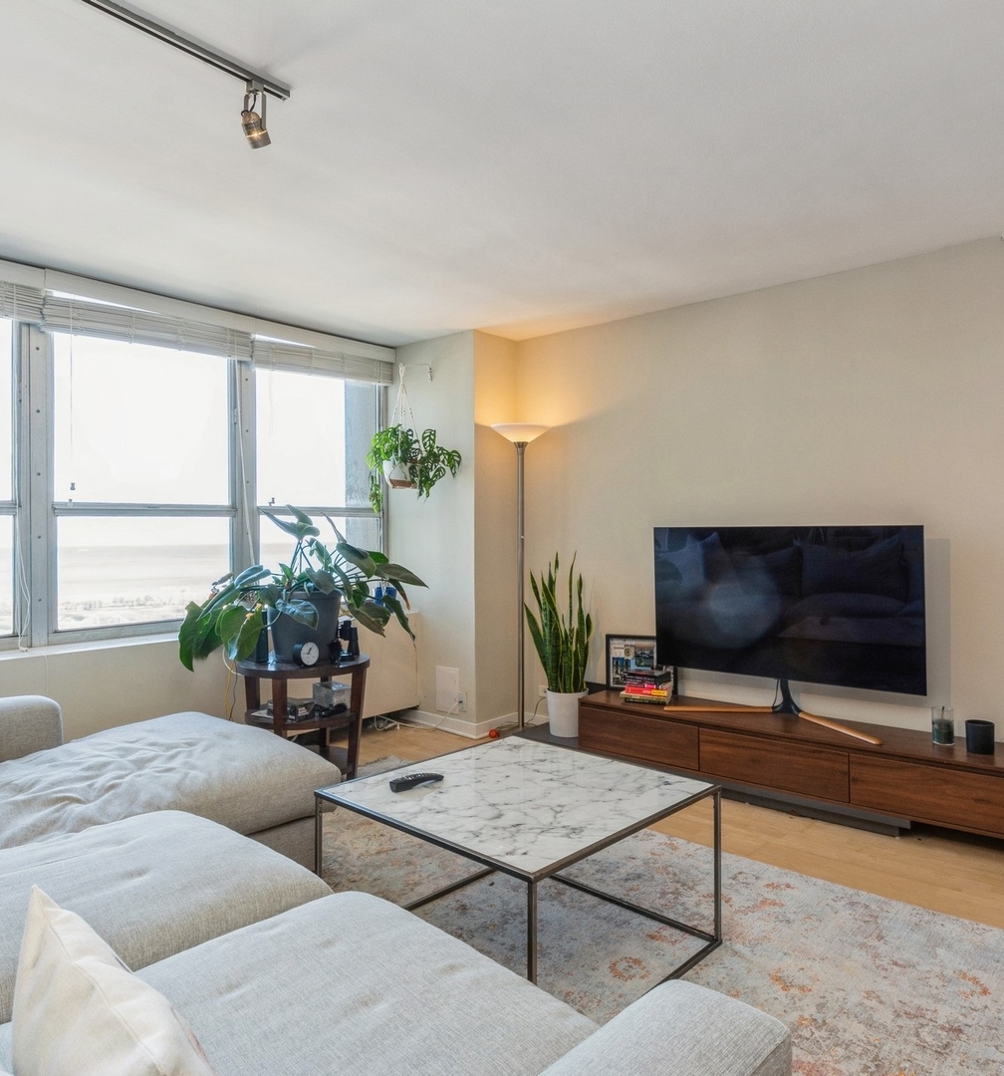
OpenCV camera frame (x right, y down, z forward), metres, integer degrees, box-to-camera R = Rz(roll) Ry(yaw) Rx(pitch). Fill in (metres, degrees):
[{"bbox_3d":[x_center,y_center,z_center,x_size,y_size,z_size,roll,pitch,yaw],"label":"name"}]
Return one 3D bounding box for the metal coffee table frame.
[{"bbox_3d":[0.055,0.980,2.000,0.845,0.470,0.845,0,1,44],"label":"metal coffee table frame"}]

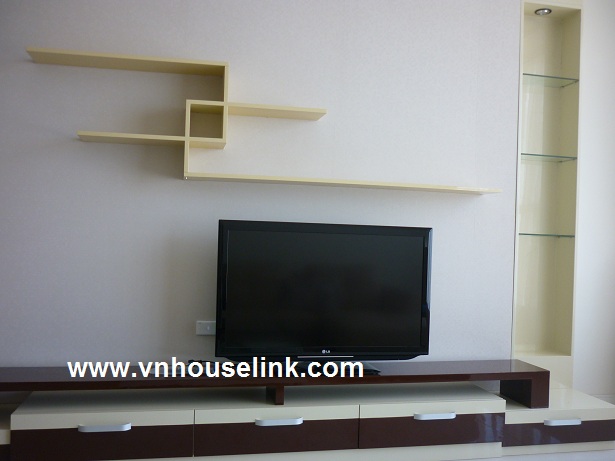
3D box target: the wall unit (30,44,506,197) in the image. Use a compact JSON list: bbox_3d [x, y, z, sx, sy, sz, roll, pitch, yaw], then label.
[{"bbox_3d":[-0.140,-0.517,2.958,2.366,0.560,0.200,2,0,-12],"label":"wall unit"}]

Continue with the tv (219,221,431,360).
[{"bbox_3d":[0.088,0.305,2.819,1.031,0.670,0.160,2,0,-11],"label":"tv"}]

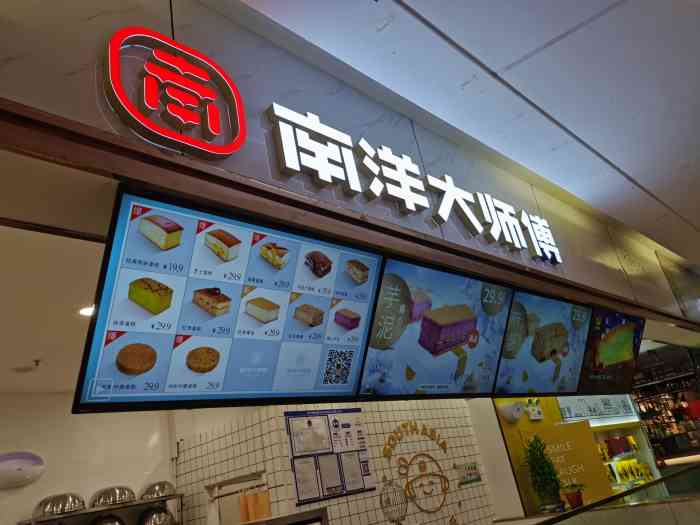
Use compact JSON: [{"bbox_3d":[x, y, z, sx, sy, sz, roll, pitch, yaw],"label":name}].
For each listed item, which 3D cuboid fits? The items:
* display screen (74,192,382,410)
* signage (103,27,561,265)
[{"bbox_3d":[-0.307,0.172,1.811,1.048,0.597,0.060,12,-2,-44],"label":"display screen"},{"bbox_3d":[0.266,-0.315,2.368,2.620,0.401,0.070,12,-32,-44],"label":"signage"}]

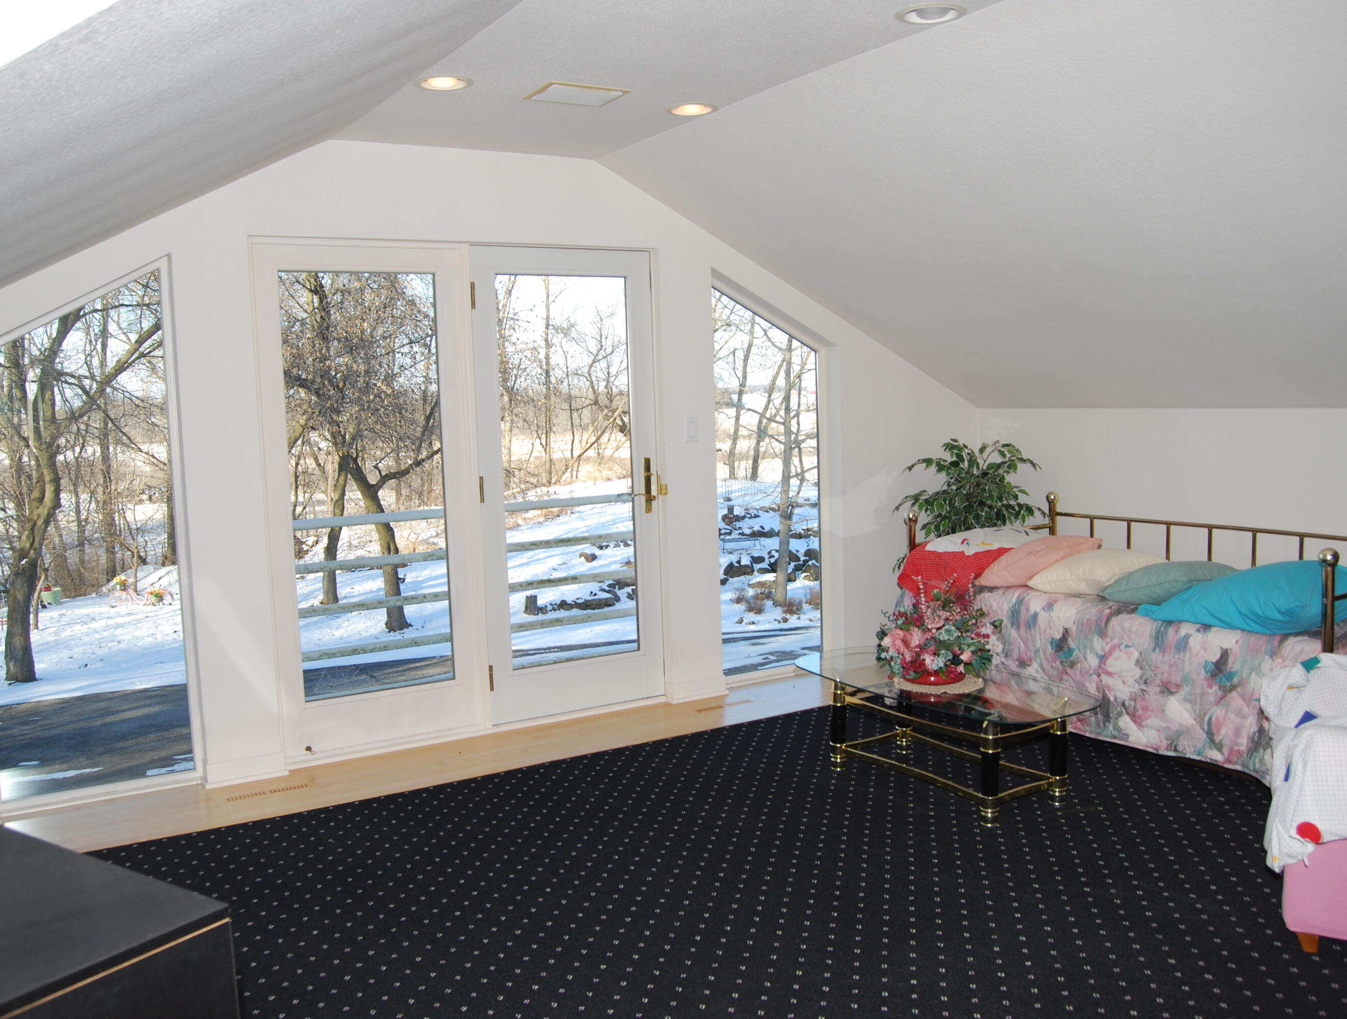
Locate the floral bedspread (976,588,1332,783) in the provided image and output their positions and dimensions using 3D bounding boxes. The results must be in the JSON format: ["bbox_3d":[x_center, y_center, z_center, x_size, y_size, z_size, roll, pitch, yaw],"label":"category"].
[{"bbox_3d":[2.051,0.604,4.839,0.940,0.580,1.900,-6,7,-31],"label":"floral bedspread"}]

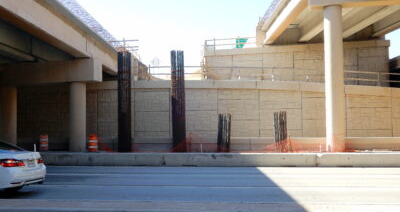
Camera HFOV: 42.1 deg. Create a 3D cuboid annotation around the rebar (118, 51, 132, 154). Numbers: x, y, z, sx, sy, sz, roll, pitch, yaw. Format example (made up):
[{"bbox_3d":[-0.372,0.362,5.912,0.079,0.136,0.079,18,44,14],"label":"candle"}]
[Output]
[{"bbox_3d":[-4.137,-0.222,28.800,0.740,5.680,0.740,0,-2,0],"label":"rebar"}]

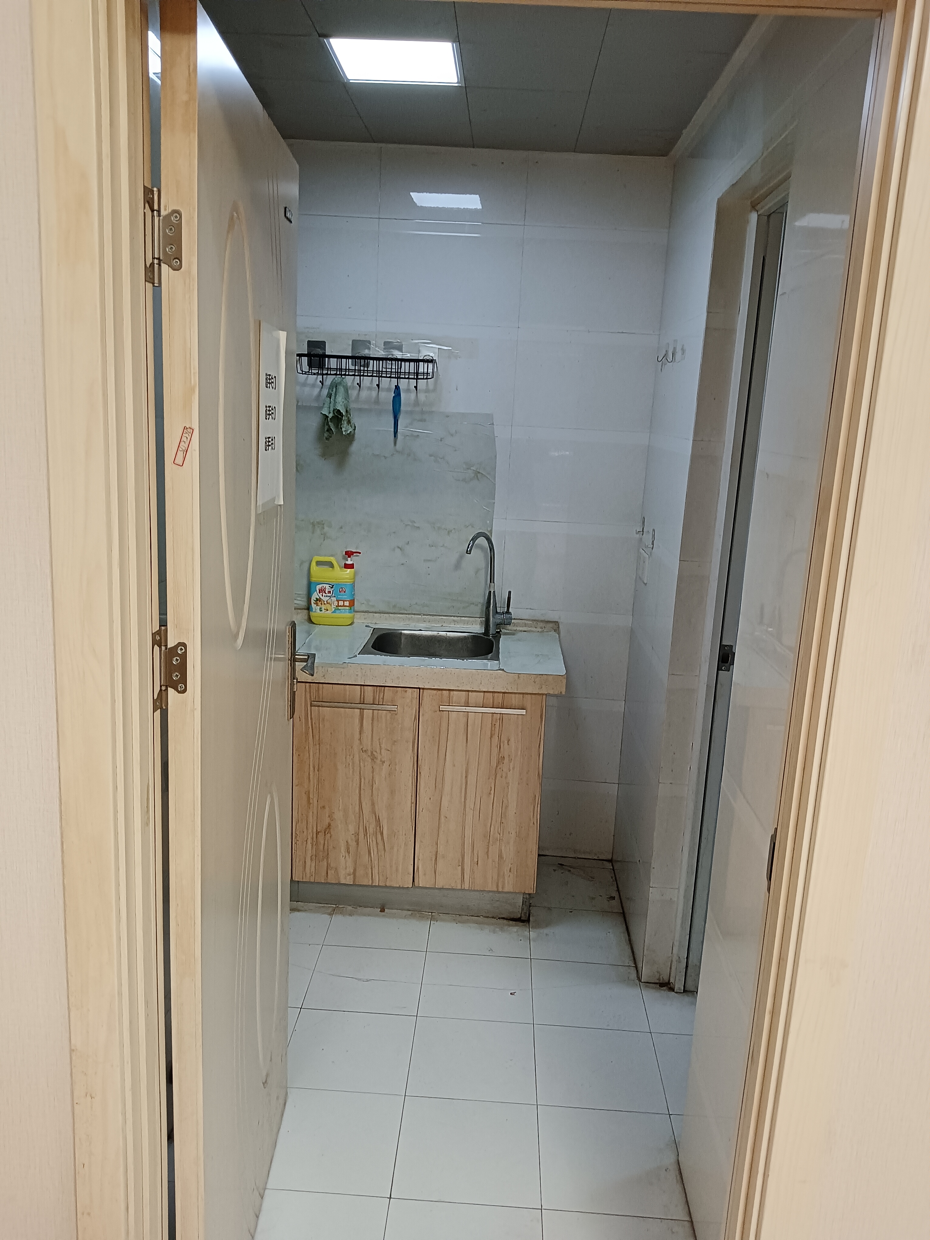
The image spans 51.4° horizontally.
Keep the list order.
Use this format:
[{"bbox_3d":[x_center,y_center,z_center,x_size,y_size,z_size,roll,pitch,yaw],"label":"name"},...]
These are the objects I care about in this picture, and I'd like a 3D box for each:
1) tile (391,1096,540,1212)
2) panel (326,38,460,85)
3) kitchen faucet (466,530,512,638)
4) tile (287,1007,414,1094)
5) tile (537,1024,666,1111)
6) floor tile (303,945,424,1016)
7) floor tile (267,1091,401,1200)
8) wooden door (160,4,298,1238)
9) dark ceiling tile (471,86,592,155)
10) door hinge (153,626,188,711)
[{"bbox_3d":[0.008,1.131,2.062,0.300,0.010,0.300,3,12,2],"label":"tile"},{"bbox_3d":[-0.155,-1.309,2.264,0.299,0.015,0.305,3,12,2],"label":"panel"},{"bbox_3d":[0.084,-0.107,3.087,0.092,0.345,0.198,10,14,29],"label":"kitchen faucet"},{"bbox_3d":[-0.279,1.051,2.364,0.300,0.010,0.300,3,12,2],"label":"tile"},{"bbox_3d":[0.320,1.086,2.343,0.300,0.010,0.300,3,12,2],"label":"tile"},{"bbox_3d":[-0.266,0.989,2.657,0.300,0.010,0.300,3,12,2],"label":"floor tile"},{"bbox_3d":[-0.292,1.113,2.070,0.300,0.010,0.300,3,12,2],"label":"floor tile"},{"bbox_3d":[-0.362,0.199,1.602,0.040,1.945,0.732,3,12,-1],"label":"wooden door"},{"bbox_3d":[0.168,-1.378,2.672,0.305,0.010,0.550,3,12,2],"label":"dark ceiling tile"},{"bbox_3d":[-0.362,0.062,1.188,0.035,0.101,0.032,3,12,2],"label":"door hinge"}]

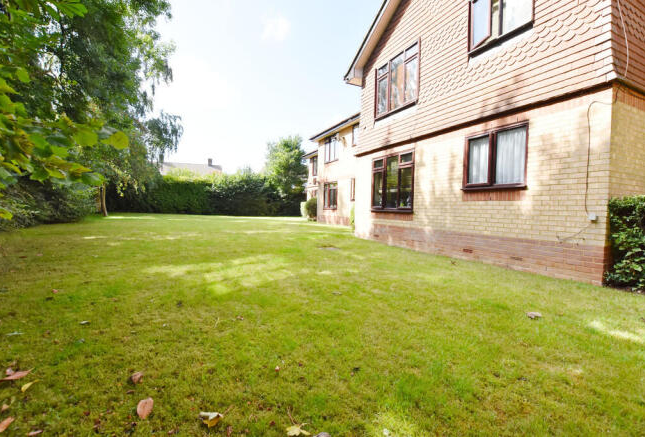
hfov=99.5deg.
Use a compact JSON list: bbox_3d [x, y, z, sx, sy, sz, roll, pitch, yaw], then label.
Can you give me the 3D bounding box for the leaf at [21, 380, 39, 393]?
[{"bbox_3d":[-1.502,0.863,1.401,0.035,0.018,0.085,1,2,-18],"label":"leaf"}]

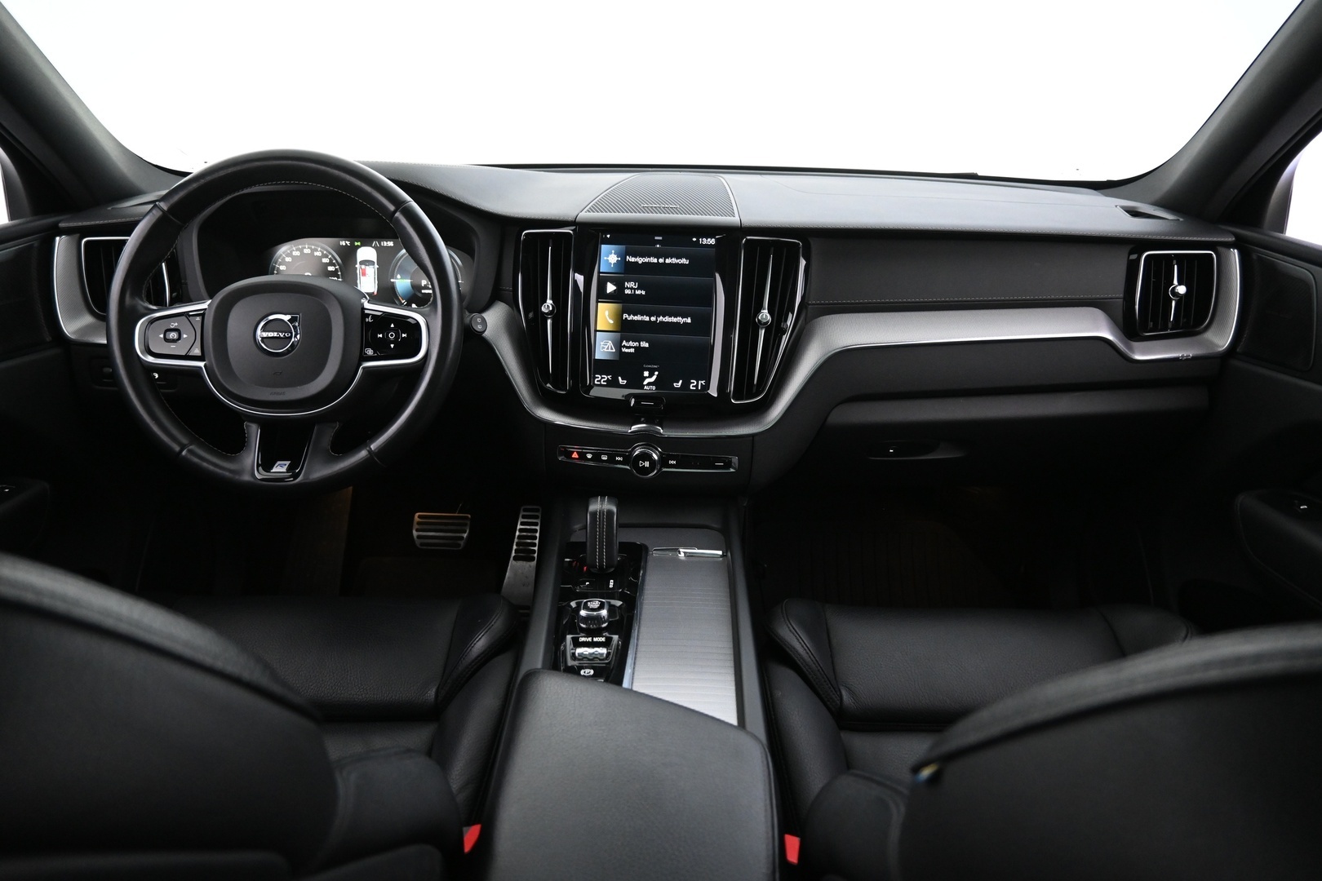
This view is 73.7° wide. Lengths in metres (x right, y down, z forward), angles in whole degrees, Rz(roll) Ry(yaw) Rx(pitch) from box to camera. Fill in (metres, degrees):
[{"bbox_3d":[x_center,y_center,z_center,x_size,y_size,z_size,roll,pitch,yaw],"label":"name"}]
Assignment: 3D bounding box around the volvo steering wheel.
[{"bbox_3d":[-0.401,-0.128,0.958,0.373,0.368,0.090,0,-2,-1],"label":"volvo steering wheel"}]

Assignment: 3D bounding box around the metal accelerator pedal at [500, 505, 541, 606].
[{"bbox_3d":[-0.245,0.201,1.544,0.054,0.185,0.030,5,-8,1],"label":"metal accelerator pedal"}]

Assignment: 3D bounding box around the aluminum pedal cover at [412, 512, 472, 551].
[{"bbox_3d":[-0.359,0.149,1.443,0.094,0.064,0.030,1,-13,0],"label":"aluminum pedal cover"}]

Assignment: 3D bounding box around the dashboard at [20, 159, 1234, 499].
[{"bbox_3d":[-0.021,-0.196,1.260,1.470,0.335,0.580,1,22,0],"label":"dashboard"}]

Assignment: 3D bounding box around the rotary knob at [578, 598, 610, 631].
[{"bbox_3d":[-0.064,0.163,0.838,0.029,0.022,0.029,1,22,0],"label":"rotary knob"}]

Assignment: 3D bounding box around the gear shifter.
[{"bbox_3d":[-0.062,0.097,0.937,0.036,0.086,0.047,1,22,0],"label":"gear shifter"}]

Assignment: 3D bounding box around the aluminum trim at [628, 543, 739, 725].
[{"bbox_3d":[0.021,0.173,0.849,0.090,0.020,0.289,1,22,0],"label":"aluminum trim"}]

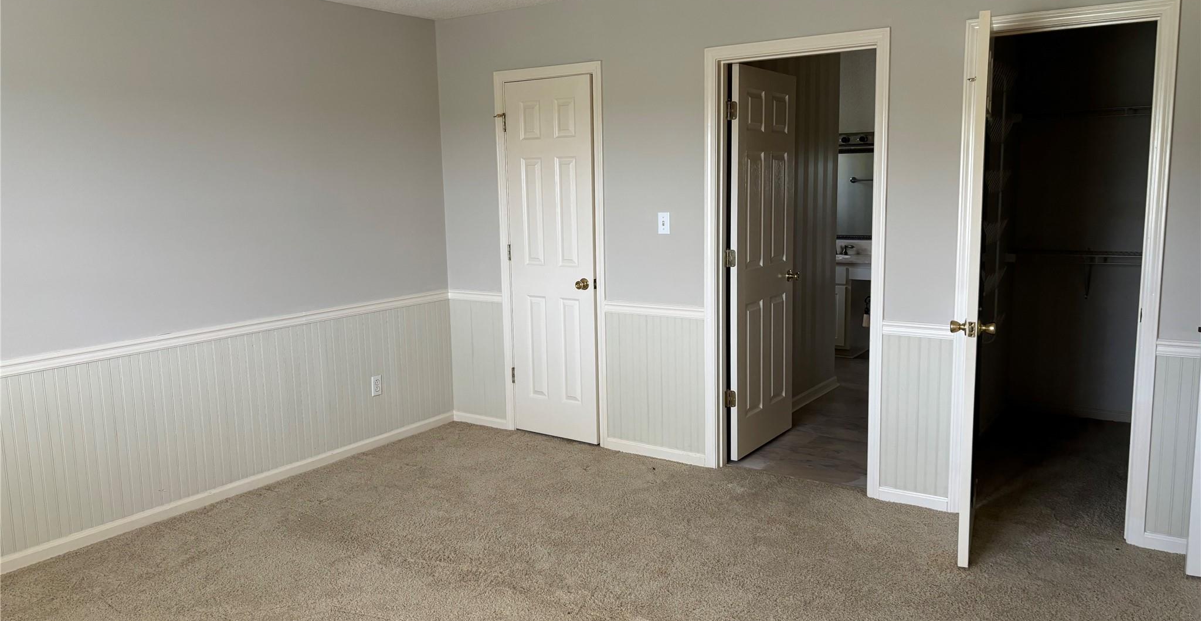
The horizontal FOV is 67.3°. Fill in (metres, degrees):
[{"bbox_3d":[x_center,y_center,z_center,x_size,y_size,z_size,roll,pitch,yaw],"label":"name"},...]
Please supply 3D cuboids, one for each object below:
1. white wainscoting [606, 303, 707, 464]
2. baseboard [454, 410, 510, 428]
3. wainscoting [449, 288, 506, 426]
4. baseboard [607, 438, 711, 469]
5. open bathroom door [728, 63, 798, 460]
[{"bbox_3d":[0.280,0.383,4.796,0.605,0.835,0.040,5,10,34],"label":"white wainscoting"},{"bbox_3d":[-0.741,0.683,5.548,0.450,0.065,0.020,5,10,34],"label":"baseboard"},{"bbox_3d":[-0.753,0.302,5.495,0.440,0.830,0.040,5,10,34],"label":"wainscoting"},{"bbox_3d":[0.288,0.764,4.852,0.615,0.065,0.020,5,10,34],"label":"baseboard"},{"bbox_3d":[0.894,-0.255,4.905,0.036,2.030,0.750,5,10,34],"label":"open bathroom door"}]

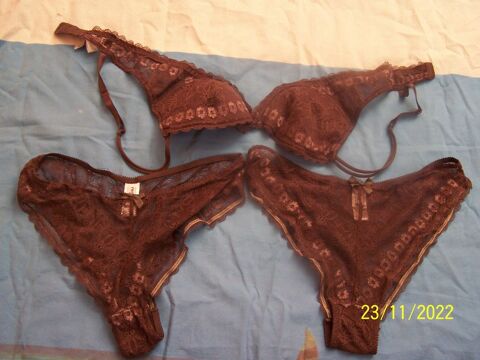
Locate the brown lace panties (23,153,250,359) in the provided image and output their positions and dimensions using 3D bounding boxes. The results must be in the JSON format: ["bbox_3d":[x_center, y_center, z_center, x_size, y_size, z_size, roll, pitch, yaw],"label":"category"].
[{"bbox_3d":[-0.153,0.085,0.701,0.320,0.030,0.291,0,60,0],"label":"brown lace panties"}]

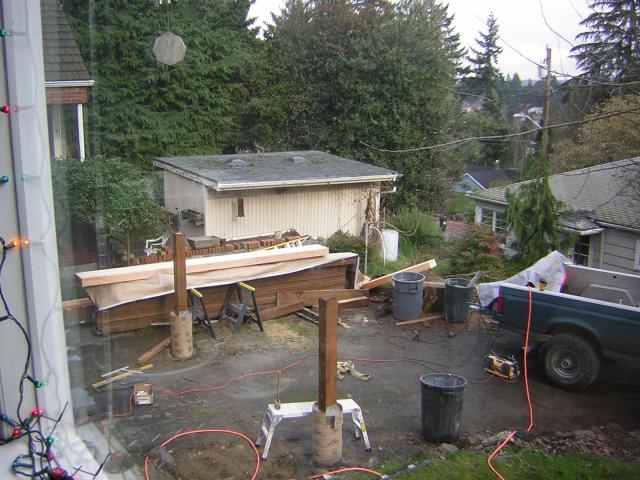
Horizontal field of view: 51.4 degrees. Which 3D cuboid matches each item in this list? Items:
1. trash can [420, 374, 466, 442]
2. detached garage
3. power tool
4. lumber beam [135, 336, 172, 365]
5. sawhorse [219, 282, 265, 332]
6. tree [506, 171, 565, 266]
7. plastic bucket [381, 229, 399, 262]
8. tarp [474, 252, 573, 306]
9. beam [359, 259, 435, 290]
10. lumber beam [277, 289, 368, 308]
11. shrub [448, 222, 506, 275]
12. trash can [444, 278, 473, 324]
[{"bbox_3d":[1.443,1.946,7.718,0.540,0.675,0.540,0,10,0],"label":"trash can"},{"bbox_3d":[-1.708,-1.730,25.574,7.552,2.863,5.251,-7,13,-35],"label":"detached garage"},{"bbox_3d":[2.532,1.683,9.182,0.250,0.280,0.420,-8,14,-37],"label":"power tool"},{"bbox_3d":[-2.473,1.651,9.913,0.100,0.080,0.880,3,11,16],"label":"lumber beam"},{"bbox_3d":[-1.290,1.104,11.172,0.470,0.710,0.720,-6,12,-30],"label":"sawhorse"},{"bbox_3d":[5.515,-0.303,16.800,1.600,2.802,1.600,4,11,18],"label":"tree"},{"bbox_3d":[1.684,0.146,15.791,0.400,0.720,0.400,0,10,0],"label":"plastic bucket"},{"bbox_3d":[3.081,0.557,9.829,1.850,0.600,0.620,-10,15,-43],"label":"tarp"},{"bbox_3d":[1.492,0.723,12.900,0.140,0.140,2.220,-7,-10,-35],"label":"beam"},{"bbox_3d":[0.070,1.078,12.590,1.700,0.260,0.100,-1,10,-6],"label":"lumber beam"},{"bbox_3d":[3.620,0.247,15.300,1.350,1.163,1.300,3,11,13],"label":"shrub"},{"bbox_3d":[2.509,1.097,11.887,0.520,0.670,0.520,0,10,0],"label":"trash can"}]

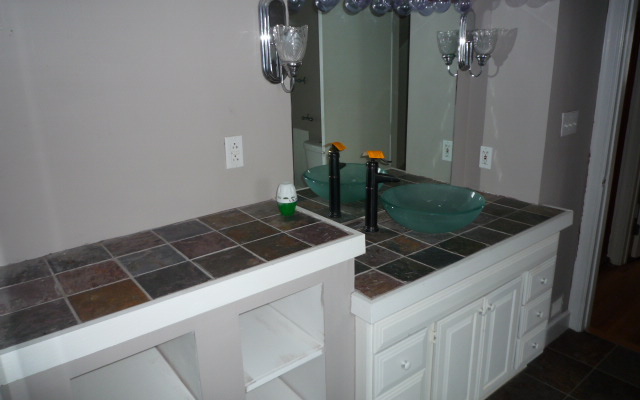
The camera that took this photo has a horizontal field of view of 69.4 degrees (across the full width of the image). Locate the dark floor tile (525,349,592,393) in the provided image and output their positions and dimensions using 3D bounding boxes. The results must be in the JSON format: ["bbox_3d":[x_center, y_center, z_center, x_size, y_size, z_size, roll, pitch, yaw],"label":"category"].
[{"bbox_3d":[1.279,0.917,2.499,0.301,0.010,0.264,-15,21,-35],"label":"dark floor tile"}]

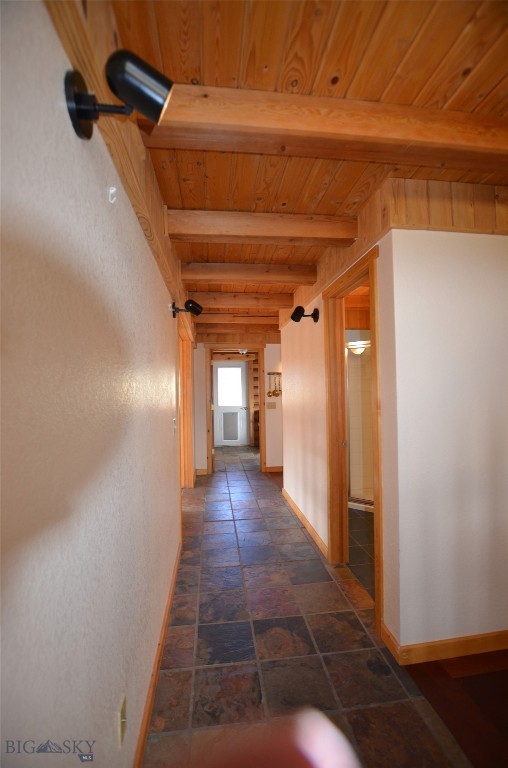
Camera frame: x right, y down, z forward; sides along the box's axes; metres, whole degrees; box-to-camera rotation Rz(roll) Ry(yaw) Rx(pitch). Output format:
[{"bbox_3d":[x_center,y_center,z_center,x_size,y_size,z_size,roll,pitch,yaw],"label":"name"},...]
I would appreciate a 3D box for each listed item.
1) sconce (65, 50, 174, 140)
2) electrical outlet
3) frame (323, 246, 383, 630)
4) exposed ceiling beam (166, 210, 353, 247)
[{"bbox_3d":[-0.283,-0.630,0.710,0.218,0.153,0.128,-1,-1,-7],"label":"sconce"},{"bbox_3d":[-0.403,1.048,0.992,0.011,0.109,0.069,-1,-1,-7],"label":"electrical outlet"},{"bbox_3d":[0.691,0.322,2.158,0.156,2.147,0.856,-1,-1,-7],"label":"frame"},{"bbox_3d":[0.068,-0.953,1.951,1.152,0.141,0.101,-1,-1,-7],"label":"exposed ceiling beam"}]

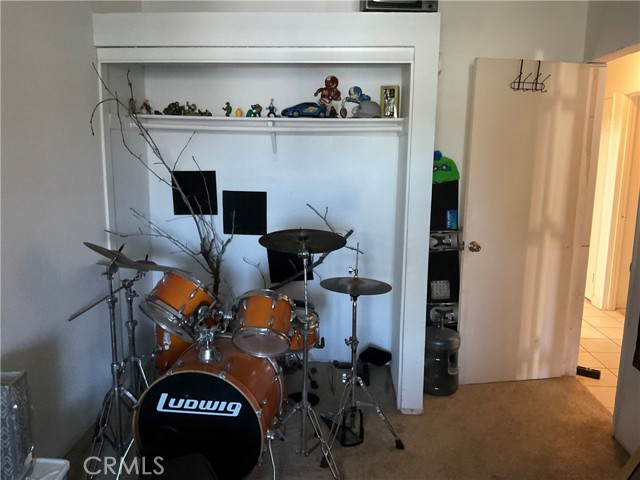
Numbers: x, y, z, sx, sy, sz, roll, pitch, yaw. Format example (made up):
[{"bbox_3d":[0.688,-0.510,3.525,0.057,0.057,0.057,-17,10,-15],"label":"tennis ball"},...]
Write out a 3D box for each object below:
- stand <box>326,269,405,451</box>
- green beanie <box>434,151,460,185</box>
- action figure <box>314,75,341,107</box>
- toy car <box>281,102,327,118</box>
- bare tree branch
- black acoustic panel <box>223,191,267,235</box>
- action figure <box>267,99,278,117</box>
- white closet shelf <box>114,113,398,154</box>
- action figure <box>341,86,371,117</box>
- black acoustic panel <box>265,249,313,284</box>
[{"bbox_3d":[0.209,0.574,2.719,0.440,0.950,0.460,1,9,3],"label":"stand"},{"bbox_3d":[0.779,-0.469,3.496,0.250,0.215,0.130,1,9,4],"label":"green beanie"},{"bbox_3d":[0.050,-0.898,3.373,0.172,0.270,0.100,3,10,15],"label":"action figure"},{"bbox_3d":[-0.094,-0.814,3.364,0.300,0.100,0.125,0,9,-7],"label":"toy car"},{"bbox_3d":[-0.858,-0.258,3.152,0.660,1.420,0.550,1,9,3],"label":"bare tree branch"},{"bbox_3d":[-0.516,-0.187,3.688,0.302,0.300,0.025,1,9,3],"label":"black acoustic panel"},{"bbox_3d":[-0.298,-0.827,3.363,0.077,0.125,0.050,1,9,3],"label":"action figure"},{"bbox_3d":[-0.341,-0.664,3.421,1.700,0.225,0.380,1,9,3],"label":"white closet shelf"},{"bbox_3d":[0.235,-0.858,3.358,0.200,0.200,0.110,6,10,28],"label":"action figure"},{"bbox_3d":[-0.202,0.139,3.723,0.302,0.302,0.025,-5,9,4],"label":"black acoustic panel"}]

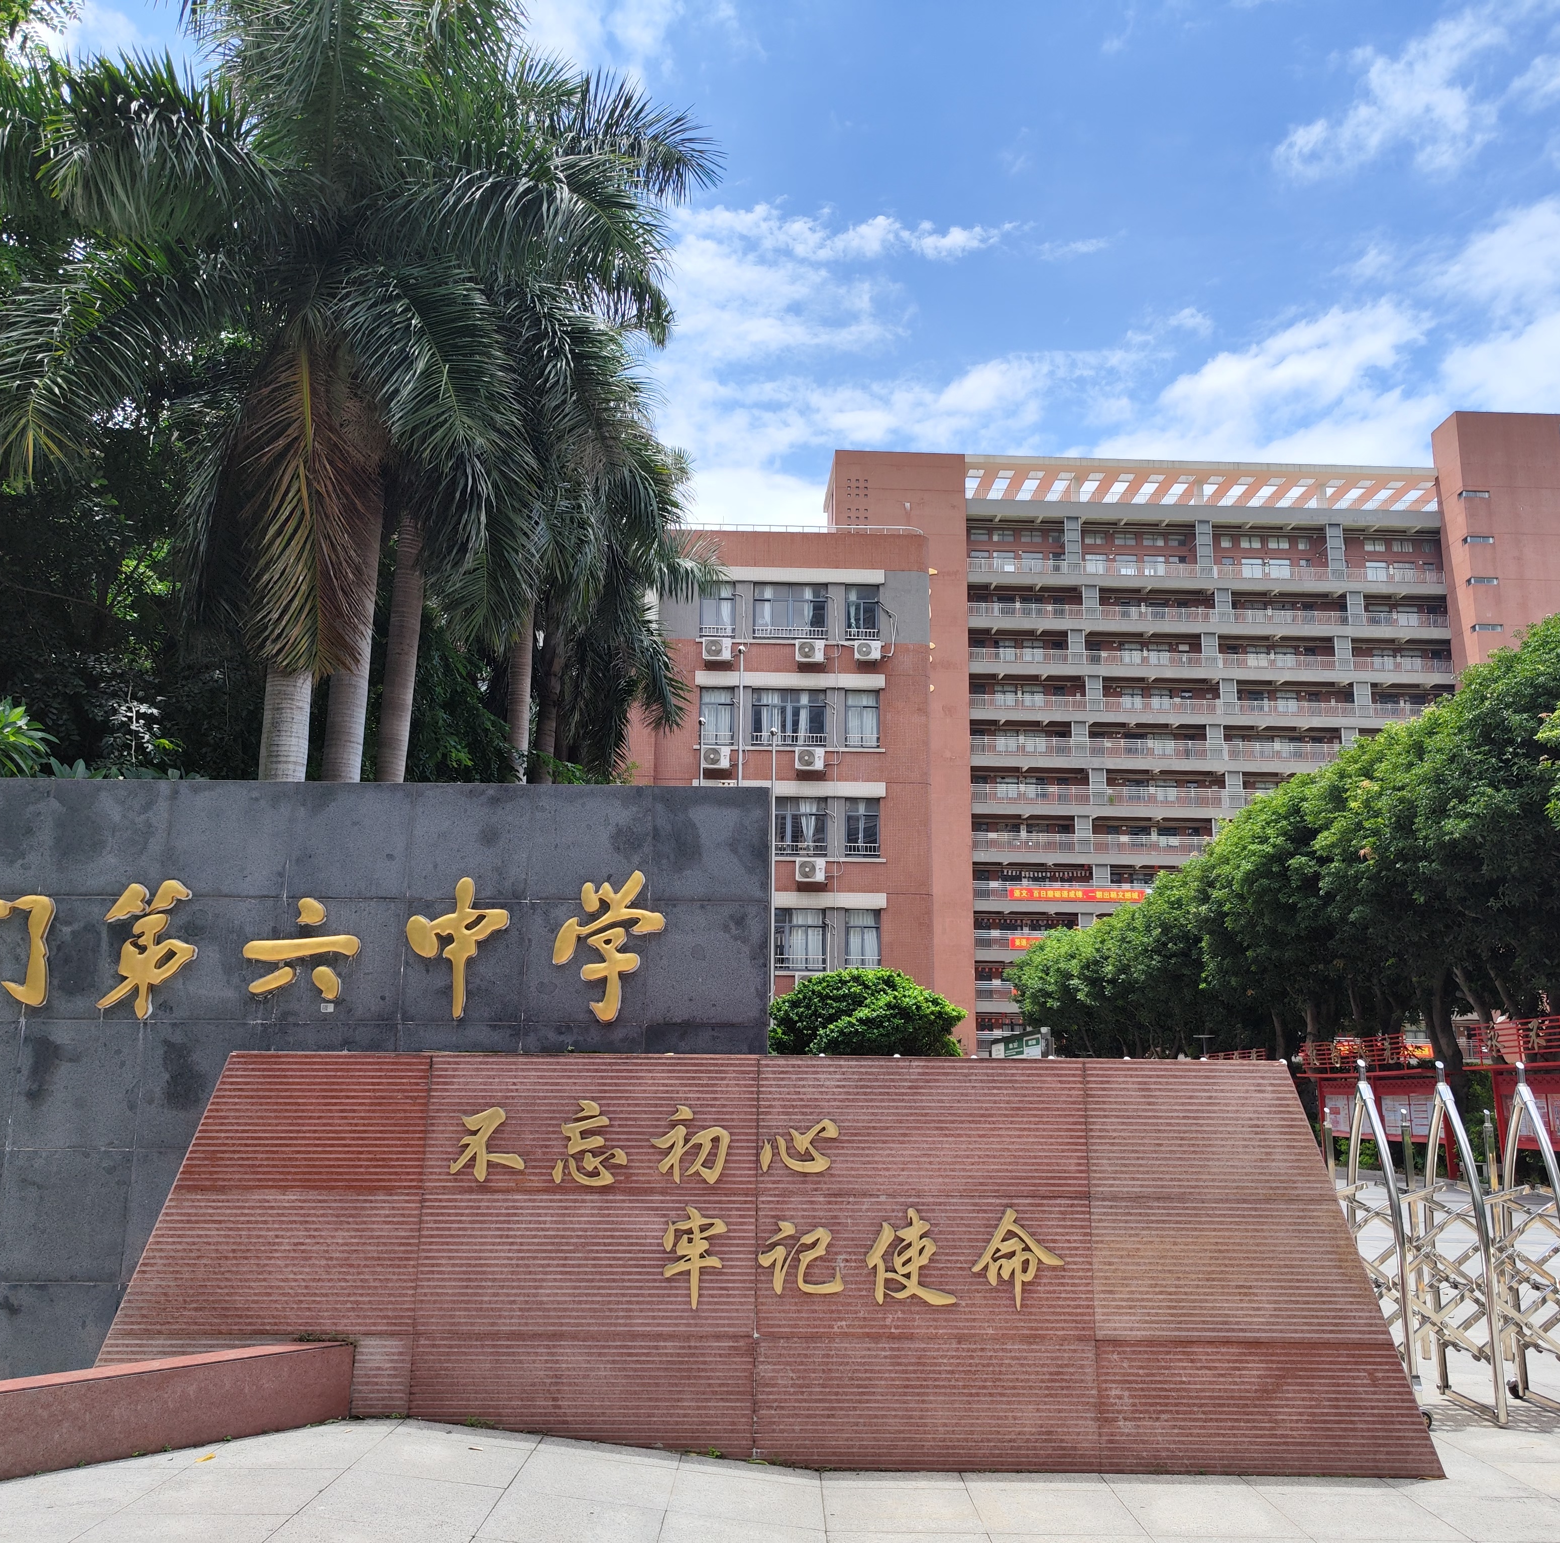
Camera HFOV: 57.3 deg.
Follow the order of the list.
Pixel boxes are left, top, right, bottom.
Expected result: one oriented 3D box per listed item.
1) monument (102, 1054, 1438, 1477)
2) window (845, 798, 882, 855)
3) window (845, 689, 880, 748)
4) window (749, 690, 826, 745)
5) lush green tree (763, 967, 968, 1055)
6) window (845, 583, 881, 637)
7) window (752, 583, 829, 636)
[{"bbox_3d":[-0.112,2.171,6.482,5.860,1.707,0.400,0,-12,0],"label":"monument"},{"bbox_3d":[2.623,1.795,45.300,1.126,1.912,0.200,1,-12,-3],"label":"window"},{"bbox_3d":[2.667,-1.726,46.049,1.145,1.923,0.200,1,-12,-3],"label":"window"},{"bbox_3d":[0.230,-1.721,45.922,2.485,1.811,0.200,1,-12,-3],"label":"window"},{"bbox_3d":[1.378,5.114,24.474,3.589,3.454,3.200,0,-12,0],"label":"lush green tree"},{"bbox_3d":[2.736,-5.255,46.802,1.216,1.819,0.200,1,-12,-3],"label":"window"},{"bbox_3d":[0.339,-5.282,46.683,2.526,1.842,0.200,1,-12,-3],"label":"window"}]

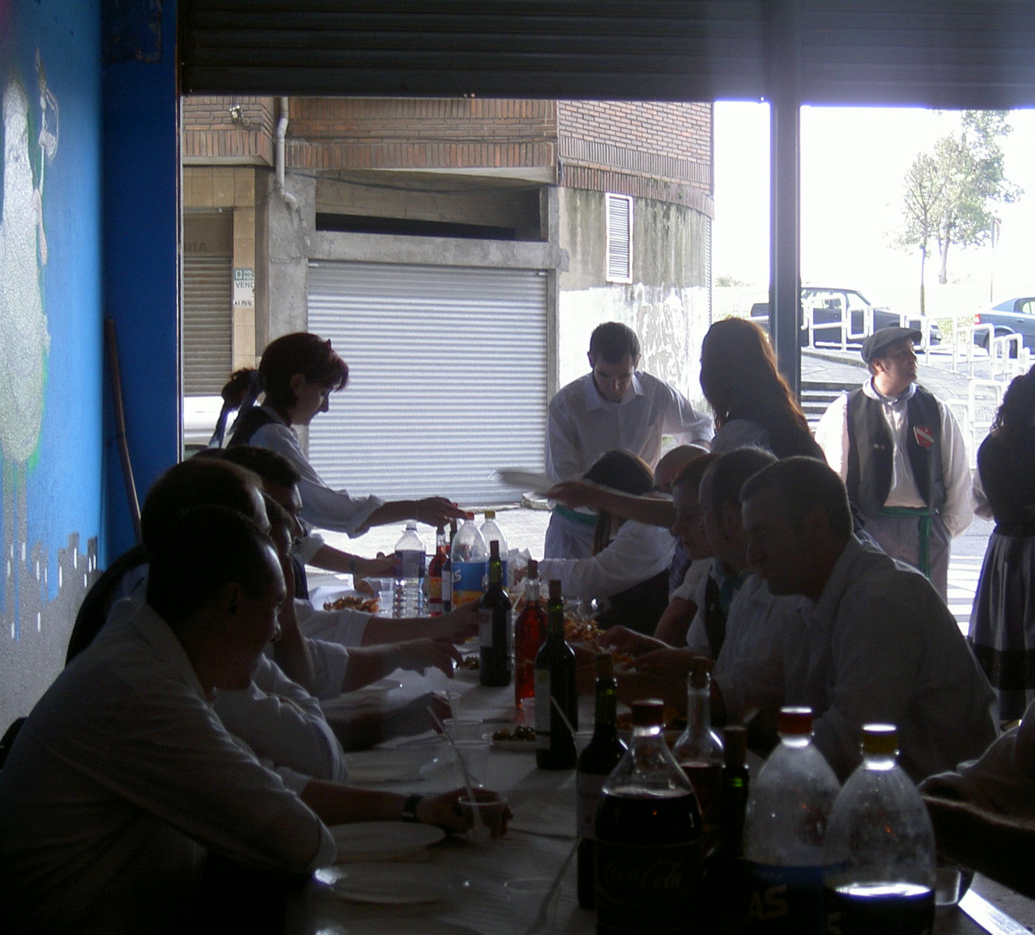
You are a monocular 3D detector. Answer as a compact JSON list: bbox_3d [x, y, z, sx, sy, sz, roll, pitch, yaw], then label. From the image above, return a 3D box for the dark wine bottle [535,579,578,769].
[{"bbox_3d":[0.070,0.365,3.535,0.075,0.333,0.075,0,2,0],"label":"dark wine bottle"}]

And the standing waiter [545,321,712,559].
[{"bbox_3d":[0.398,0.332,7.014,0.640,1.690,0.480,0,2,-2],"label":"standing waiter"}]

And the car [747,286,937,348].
[{"bbox_3d":[7.363,-3.315,44.500,4.250,1.570,1.720,3,2,6],"label":"car"}]

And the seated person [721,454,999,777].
[{"bbox_3d":[0.541,0.638,3.372,0.680,1.310,0.520,0,2,-5],"label":"seated person"}]

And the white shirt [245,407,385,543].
[{"bbox_3d":[-0.588,0.056,5.655,0.430,0.480,0.440,-1,2,-14],"label":"white shirt"}]

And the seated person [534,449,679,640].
[{"bbox_3d":[0.286,0.587,5.520,0.640,1.265,0.500,0,2,-6],"label":"seated person"}]

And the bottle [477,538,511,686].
[{"bbox_3d":[-0.053,0.343,4.713,0.075,0.336,0.075,0,2,0],"label":"bottle"}]

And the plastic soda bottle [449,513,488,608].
[{"bbox_3d":[-0.141,0.301,5.885,0.107,0.330,0.107,0,2,0],"label":"plastic soda bottle"}]

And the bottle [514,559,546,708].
[{"bbox_3d":[0.033,0.363,4.374,0.075,0.316,0.075,0,2,0],"label":"bottle"}]

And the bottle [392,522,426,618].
[{"bbox_3d":[-0.307,0.319,5.664,0.090,0.318,0.090,0,2,0],"label":"bottle"}]

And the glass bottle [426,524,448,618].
[{"bbox_3d":[-0.230,0.319,5.963,0.074,0.305,0.074,0,2,0],"label":"glass bottle"}]

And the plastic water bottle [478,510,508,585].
[{"bbox_3d":[-0.083,0.301,6.113,0.108,0.330,0.108,0,2,0],"label":"plastic water bottle"}]

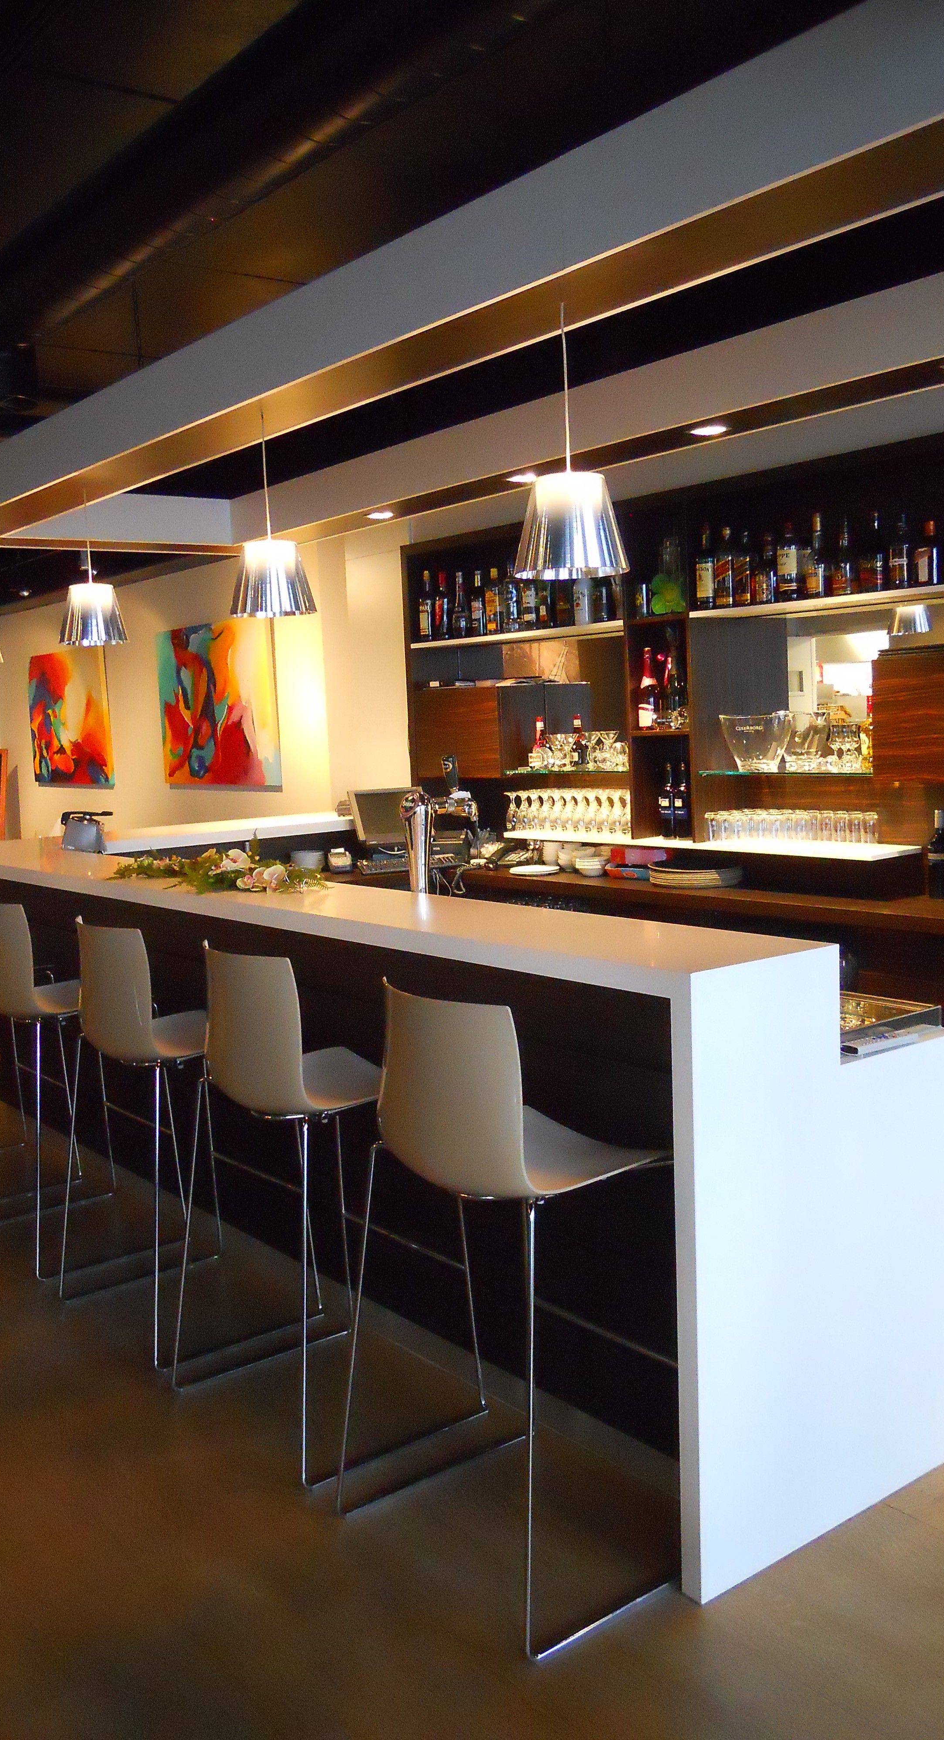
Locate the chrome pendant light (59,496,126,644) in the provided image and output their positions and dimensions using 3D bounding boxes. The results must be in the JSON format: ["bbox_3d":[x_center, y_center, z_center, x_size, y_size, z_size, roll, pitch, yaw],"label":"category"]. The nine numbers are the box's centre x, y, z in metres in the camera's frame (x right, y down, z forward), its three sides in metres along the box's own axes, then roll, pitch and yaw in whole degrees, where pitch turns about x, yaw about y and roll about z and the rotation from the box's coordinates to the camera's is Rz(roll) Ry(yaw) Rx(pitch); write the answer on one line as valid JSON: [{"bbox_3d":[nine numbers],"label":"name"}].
[{"bbox_3d":[-1.284,-0.999,4.729,0.234,0.474,0.234,-7,7,-37],"label":"chrome pendant light"}]

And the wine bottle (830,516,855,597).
[{"bbox_3d":[1.271,-1.074,4.819,0.078,0.268,0.078,2,7,33],"label":"wine bottle"}]

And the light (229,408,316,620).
[{"bbox_3d":[-0.543,-0.954,3.745,0.237,0.533,0.237,-2,6,0],"label":"light"}]

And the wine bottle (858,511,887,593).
[{"bbox_3d":[1.313,-1.042,4.623,0.089,0.267,0.091,-7,7,-37],"label":"wine bottle"}]

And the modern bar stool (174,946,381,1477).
[{"bbox_3d":[-0.344,0.689,3.202,0.515,1.071,0.576,-7,7,-37],"label":"modern bar stool"}]

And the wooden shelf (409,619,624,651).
[{"bbox_3d":[0.260,-1.004,6.067,0.258,0.026,1.418,-7,7,-37],"label":"wooden shelf"}]

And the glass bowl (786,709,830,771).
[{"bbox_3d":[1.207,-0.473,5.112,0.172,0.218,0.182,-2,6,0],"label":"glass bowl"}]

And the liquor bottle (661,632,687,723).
[{"bbox_3d":[0.781,-0.724,5.412,0.099,0.358,0.099,-2,6,0],"label":"liquor bottle"}]

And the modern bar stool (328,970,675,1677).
[{"bbox_3d":[0.098,0.756,2.717,0.527,1.093,0.613,-6,7,-38],"label":"modern bar stool"}]

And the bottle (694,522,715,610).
[{"bbox_3d":[0.892,-1.160,5.391,0.075,0.329,0.075,-2,6,0],"label":"bottle"}]

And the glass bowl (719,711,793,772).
[{"bbox_3d":[1.037,-0.470,5.134,0.253,0.224,0.271,-2,6,0],"label":"glass bowl"}]

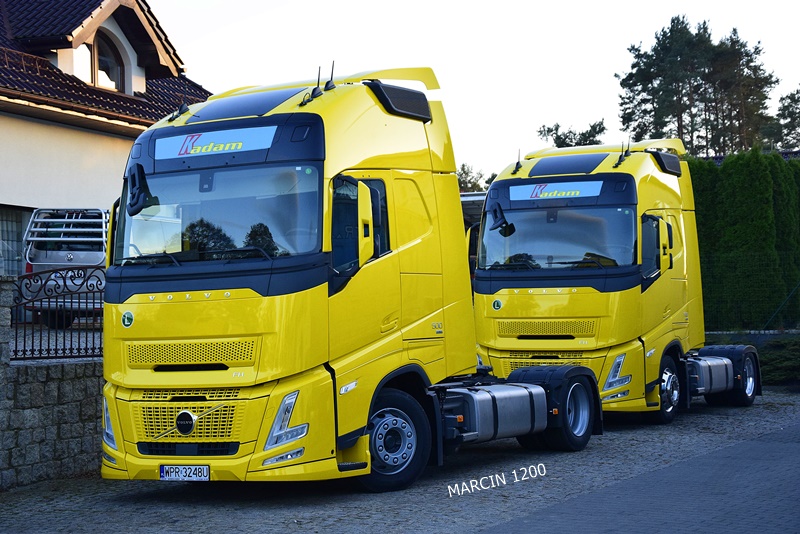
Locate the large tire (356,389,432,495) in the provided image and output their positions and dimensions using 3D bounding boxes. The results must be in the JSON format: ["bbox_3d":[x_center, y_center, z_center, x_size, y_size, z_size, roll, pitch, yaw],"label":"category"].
[{"bbox_3d":[-0.169,1.552,12.517,0.960,0.960,0.310,0,-3,-39],"label":"large tire"}]

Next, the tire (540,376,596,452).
[{"bbox_3d":[1.857,1.614,15.783,0.310,0.960,0.960,-4,-3,30],"label":"tire"}]

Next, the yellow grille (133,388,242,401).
[{"bbox_3d":[-1.787,1.077,11.831,1.150,0.110,0.060,-4,-3,30],"label":"yellow grille"}]

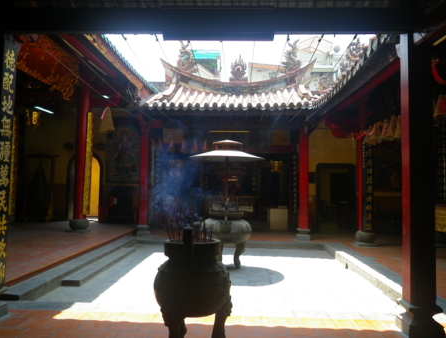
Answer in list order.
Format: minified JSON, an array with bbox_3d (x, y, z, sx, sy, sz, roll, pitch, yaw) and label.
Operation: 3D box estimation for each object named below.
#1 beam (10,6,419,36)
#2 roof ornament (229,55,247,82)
[{"bbox_3d":[-0.102,-1.607,3.948,4.519,0.254,0.159,1,-3,2],"label":"beam"},{"bbox_3d":[0.442,-2.866,10.382,0.497,0.811,0.258,1,-3,2],"label":"roof ornament"}]

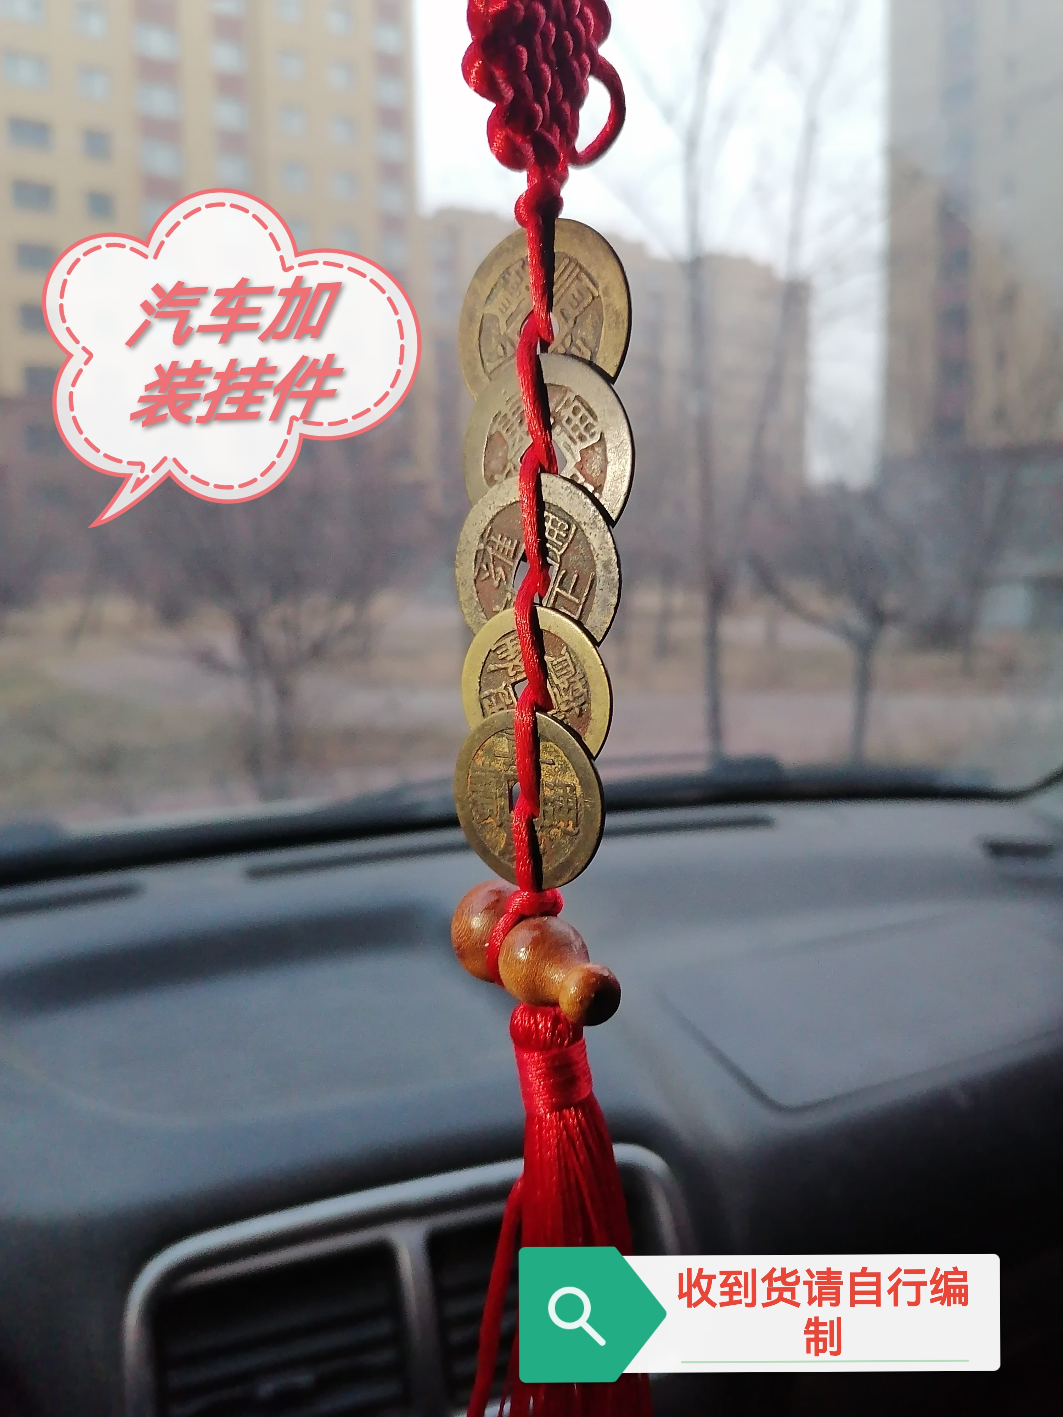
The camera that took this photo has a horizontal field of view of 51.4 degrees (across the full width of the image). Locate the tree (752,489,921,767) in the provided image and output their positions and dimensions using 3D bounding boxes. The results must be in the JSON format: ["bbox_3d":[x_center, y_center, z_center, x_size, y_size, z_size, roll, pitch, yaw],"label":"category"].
[{"bbox_3d":[2.465,-0.690,9.000,1.400,2.300,1.350,0,7,0],"label":"tree"}]

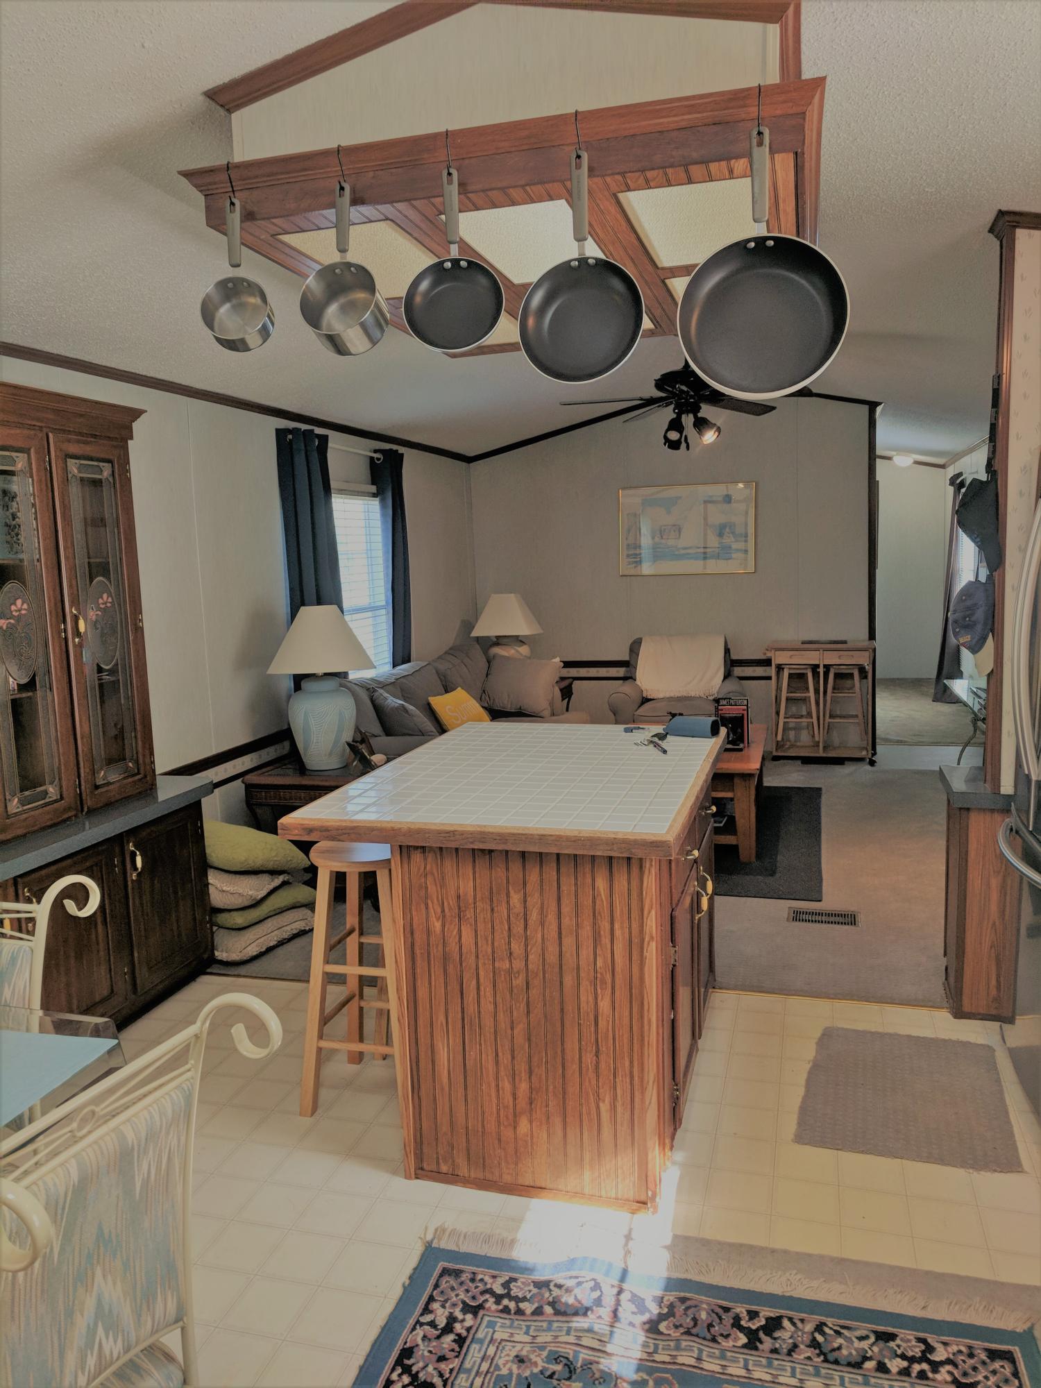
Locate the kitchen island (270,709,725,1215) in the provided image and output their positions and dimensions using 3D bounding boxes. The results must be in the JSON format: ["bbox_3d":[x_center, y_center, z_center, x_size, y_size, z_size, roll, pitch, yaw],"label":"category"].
[{"bbox_3d":[0.078,0.667,3.175,0.973,0.907,1.452,1,8,16],"label":"kitchen island"}]

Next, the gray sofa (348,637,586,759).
[{"bbox_3d":[-0.260,0.250,6.354,1.000,0.900,2.360,0,8,15],"label":"gray sofa"}]

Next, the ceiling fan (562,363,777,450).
[{"bbox_3d":[0.855,-1.474,5.237,1.330,0.499,1.330,1,8,16],"label":"ceiling fan"}]

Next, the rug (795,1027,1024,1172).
[{"bbox_3d":[1.098,1.121,2.963,0.545,0.010,0.670,1,8,20],"label":"rug"}]

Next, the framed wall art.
[{"bbox_3d":[1.231,-1.211,7.740,1.000,0.655,0.030,1,8,16],"label":"framed wall art"}]

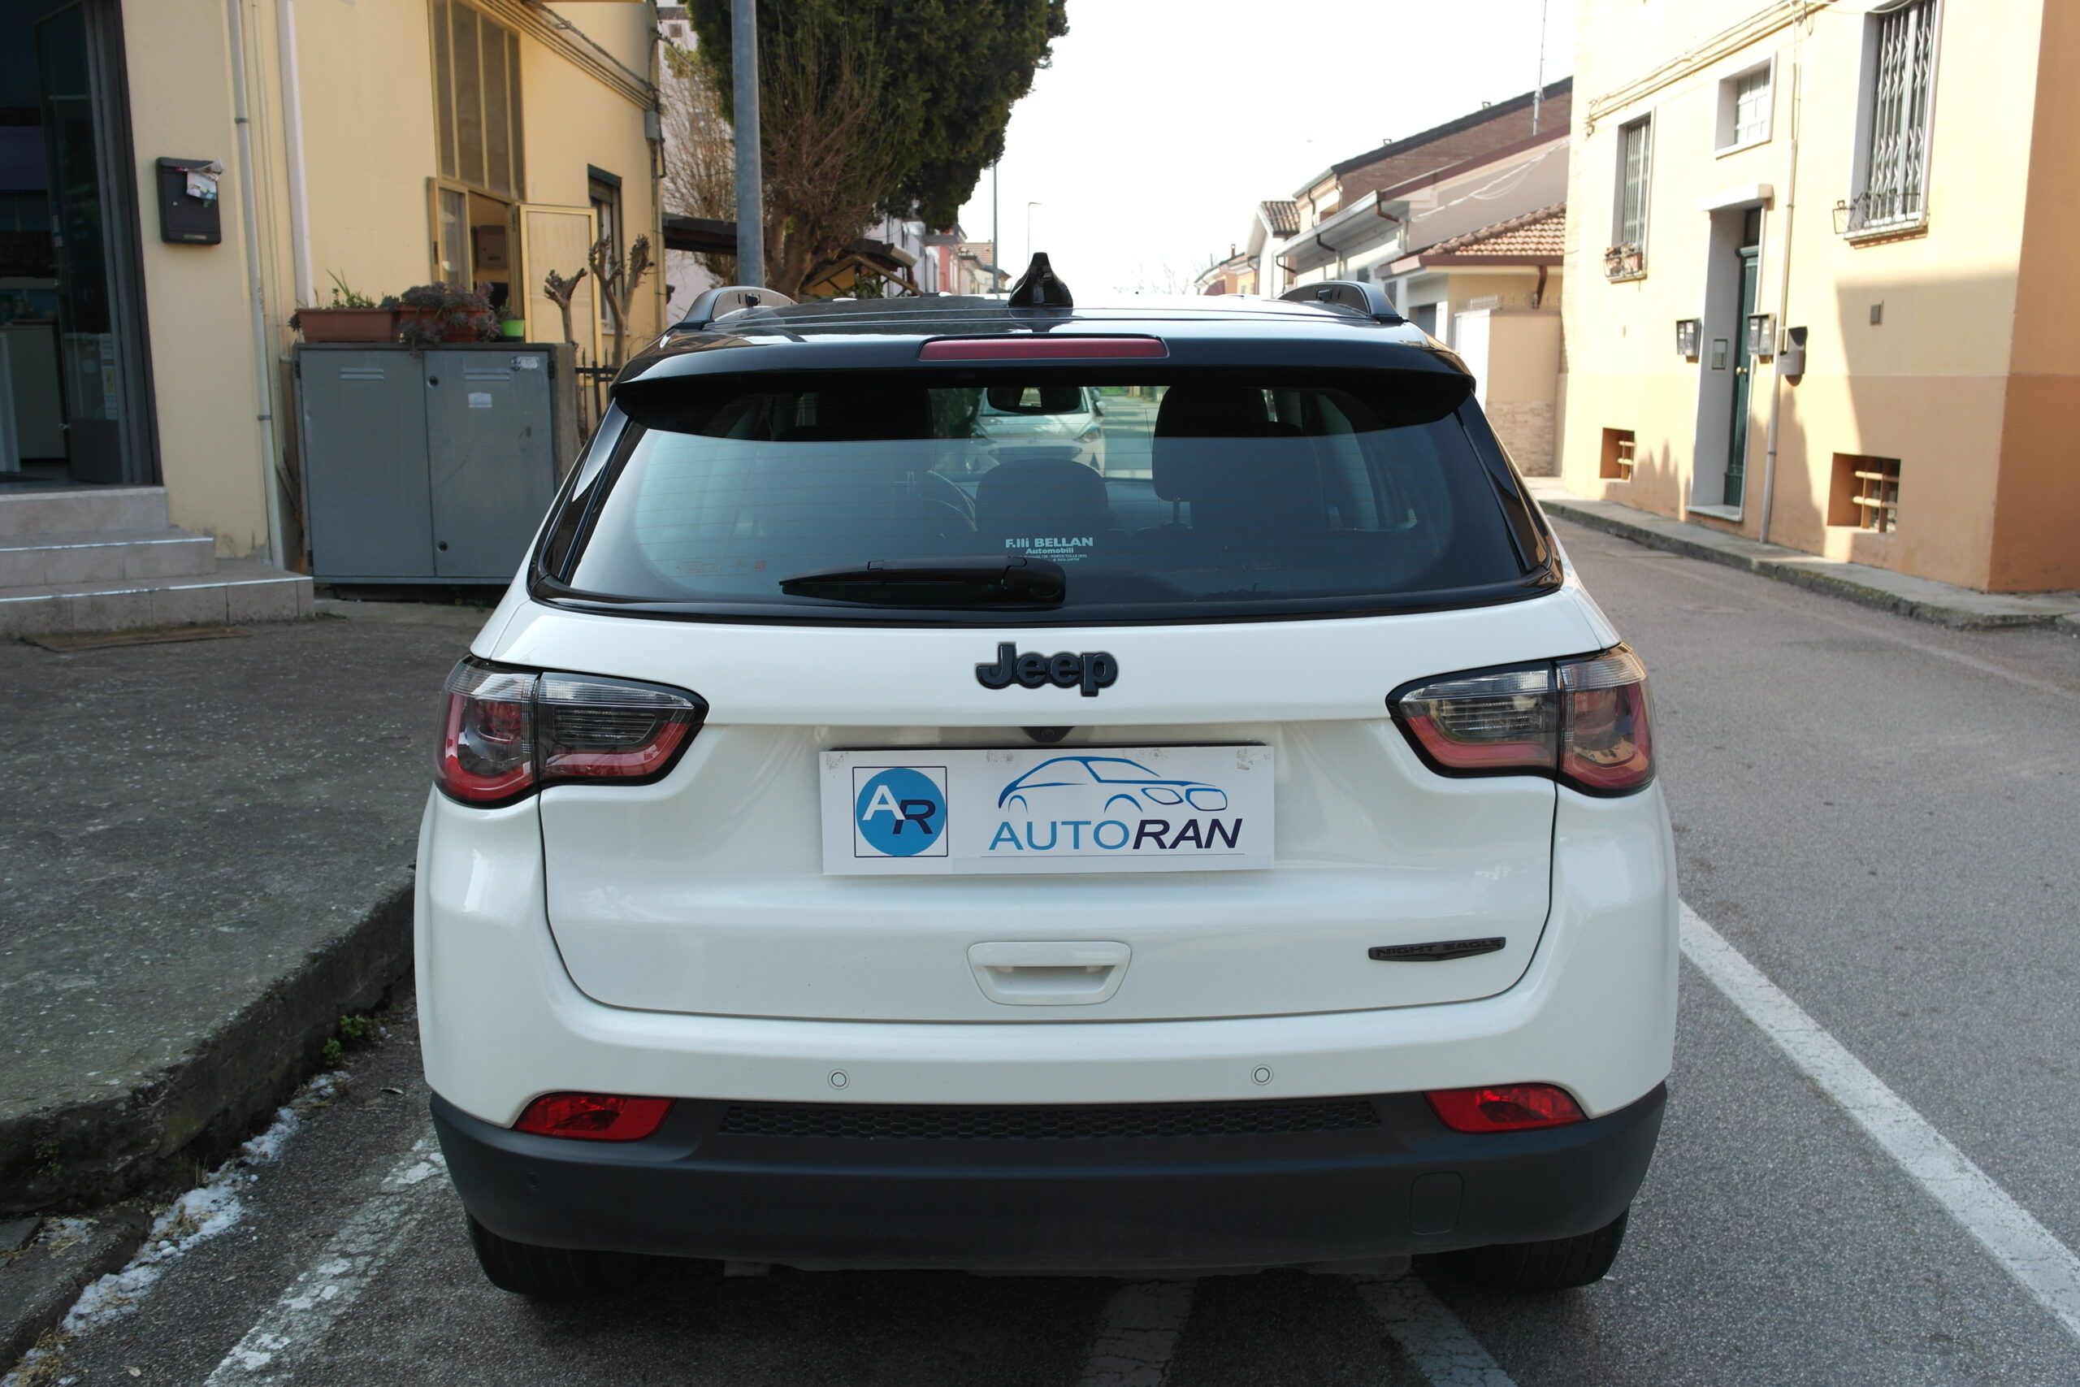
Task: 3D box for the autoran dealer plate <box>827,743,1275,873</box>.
[{"bbox_3d":[0.006,0.135,2.192,0.522,0.147,0.015,-1,11,0],"label":"autoran dealer plate"}]

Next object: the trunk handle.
[{"bbox_3d":[0.011,0.327,2.220,0.188,0.077,0.045,0,10,0],"label":"trunk handle"}]

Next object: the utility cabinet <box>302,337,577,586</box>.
[{"bbox_3d":[-2.889,-1.119,9.170,1.220,1.130,0.450,0,11,0],"label":"utility cabinet"}]

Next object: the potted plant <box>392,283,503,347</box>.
[{"bbox_3d":[-2.800,-1.778,9.000,0.520,0.310,0.280,0,10,0],"label":"potted plant"}]

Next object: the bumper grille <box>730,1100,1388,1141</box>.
[{"bbox_3d":[0.010,0.496,2.213,0.770,0.048,0.040,-1,11,0],"label":"bumper grille"}]

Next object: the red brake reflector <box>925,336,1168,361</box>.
[{"bbox_3d":[0.003,-0.416,2.298,0.302,0.030,0.040,0,10,0],"label":"red brake reflector"}]

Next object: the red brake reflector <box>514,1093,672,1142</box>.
[{"bbox_3d":[-0.531,0.500,2.273,0.195,0.062,0.065,1,10,8],"label":"red brake reflector"}]

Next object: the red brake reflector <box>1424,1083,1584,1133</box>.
[{"bbox_3d":[0.549,0.487,2.242,0.208,0.055,0.050,-3,11,-14],"label":"red brake reflector"}]

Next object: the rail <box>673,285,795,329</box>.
[{"bbox_3d":[-0.495,-0.696,3.502,0.080,0.090,1.580,0,10,0],"label":"rail"}]

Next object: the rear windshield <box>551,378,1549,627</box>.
[{"bbox_3d":[0.006,-0.259,2.296,1.170,0.360,0.090,-1,-21,0],"label":"rear windshield"}]

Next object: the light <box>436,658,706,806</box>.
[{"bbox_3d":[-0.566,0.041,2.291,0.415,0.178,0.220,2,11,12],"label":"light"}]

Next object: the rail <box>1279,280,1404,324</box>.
[{"bbox_3d":[0.515,-0.708,3.510,0.075,0.100,1.550,-1,11,0],"label":"rail"}]

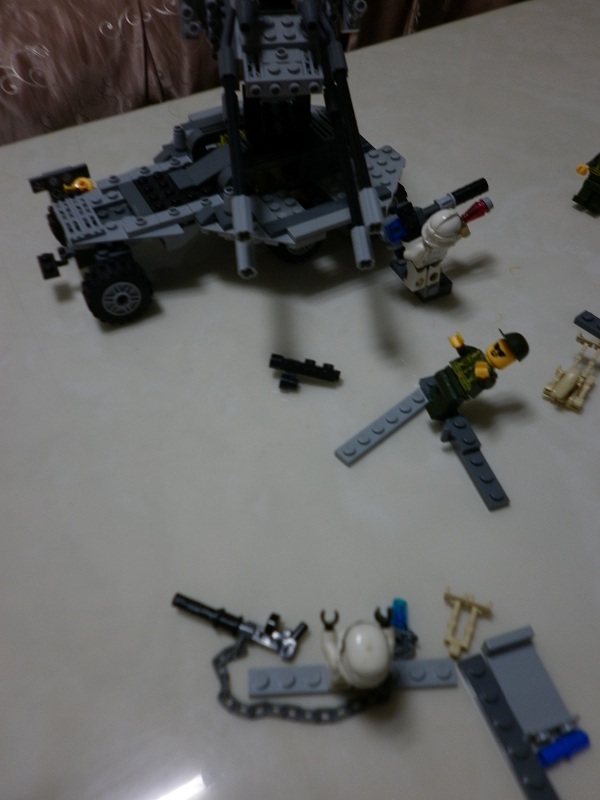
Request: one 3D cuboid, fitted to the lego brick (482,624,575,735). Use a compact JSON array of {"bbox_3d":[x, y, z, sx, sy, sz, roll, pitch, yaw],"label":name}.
[{"bbox_3d":[0.069,0.086,0.195,0.016,0.008,0.029,-15,49,-8],"label":"lego brick"}]

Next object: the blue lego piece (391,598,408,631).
[{"bbox_3d":[0.033,0.070,0.213,0.005,0.005,0.011,4,49,8],"label":"blue lego piece"}]

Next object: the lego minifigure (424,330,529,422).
[{"bbox_3d":[0.070,-0.012,0.259,0.043,0.021,0.023,-25,51,14],"label":"lego minifigure"}]

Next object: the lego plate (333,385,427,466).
[{"bbox_3d":[0.035,0.011,0.266,0.048,0.005,0.008,-35,55,-23],"label":"lego plate"}]

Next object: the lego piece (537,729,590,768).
[{"bbox_3d":[0.075,0.099,0.184,0.015,0.005,0.005,-21,50,-13],"label":"lego piece"}]

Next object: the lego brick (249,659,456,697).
[{"bbox_3d":[0.016,0.086,0.201,0.064,0.005,0.008,-4,49,2],"label":"lego brick"}]

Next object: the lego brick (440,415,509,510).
[{"bbox_3d":[0.066,0.024,0.249,0.012,0.008,0.040,-15,49,-8],"label":"lego brick"}]

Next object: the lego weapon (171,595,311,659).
[{"bbox_3d":[-0.021,0.072,0.216,0.046,0.006,0.013,16,52,18],"label":"lego weapon"}]

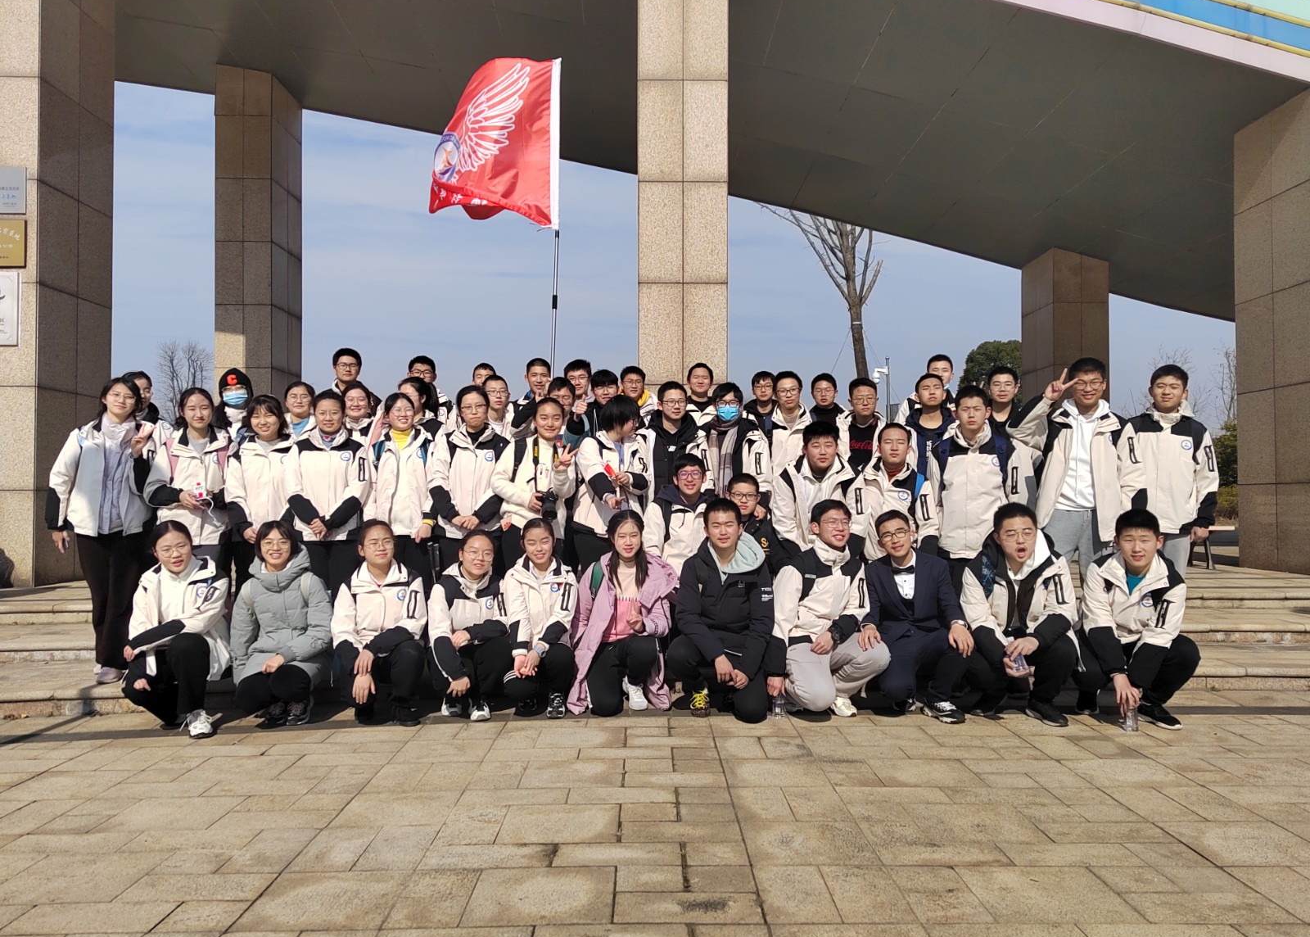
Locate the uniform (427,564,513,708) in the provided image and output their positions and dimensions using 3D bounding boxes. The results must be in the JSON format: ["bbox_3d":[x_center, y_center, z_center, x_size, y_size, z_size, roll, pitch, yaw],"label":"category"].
[{"bbox_3d":[-0.973,0.834,4.520,0.440,0.750,0.600,0,-1,-20],"label":"uniform"}]

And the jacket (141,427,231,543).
[{"bbox_3d":[-2.594,0.106,4.870,0.480,0.650,0.380,0,-1,-22],"label":"jacket"}]

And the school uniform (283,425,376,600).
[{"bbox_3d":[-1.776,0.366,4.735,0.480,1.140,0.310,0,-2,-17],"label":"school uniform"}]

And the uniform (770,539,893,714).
[{"bbox_3d":[0.903,0.806,4.509,0.580,0.800,0.580,0,-2,-5],"label":"uniform"}]

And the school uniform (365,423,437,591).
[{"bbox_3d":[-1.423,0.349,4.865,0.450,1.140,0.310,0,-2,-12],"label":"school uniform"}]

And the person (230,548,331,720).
[{"bbox_3d":[-1.854,0.810,4.319,0.500,0.800,0.580,0,-2,-18],"label":"person"}]

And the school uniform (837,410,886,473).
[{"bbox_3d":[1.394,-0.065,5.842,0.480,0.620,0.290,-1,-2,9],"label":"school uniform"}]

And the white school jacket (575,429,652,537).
[{"bbox_3d":[-0.246,0.090,4.930,0.430,0.600,0.420,0,-1,-25],"label":"white school jacket"}]

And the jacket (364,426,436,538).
[{"bbox_3d":[-1.467,0.079,5.000,0.410,0.620,0.320,0,-1,-7],"label":"jacket"}]

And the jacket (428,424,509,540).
[{"bbox_3d":[-1.050,0.076,4.950,0.455,0.655,0.360,0,-1,-10],"label":"jacket"}]

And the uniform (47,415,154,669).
[{"bbox_3d":[-3.007,0.385,4.750,0.540,1.380,0.400,0,-1,-25],"label":"uniform"}]

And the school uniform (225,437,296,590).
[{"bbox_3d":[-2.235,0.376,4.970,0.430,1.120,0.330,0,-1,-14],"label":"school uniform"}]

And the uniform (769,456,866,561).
[{"bbox_3d":[0.934,0.270,4.871,0.540,0.660,0.380,0,-2,6],"label":"uniform"}]

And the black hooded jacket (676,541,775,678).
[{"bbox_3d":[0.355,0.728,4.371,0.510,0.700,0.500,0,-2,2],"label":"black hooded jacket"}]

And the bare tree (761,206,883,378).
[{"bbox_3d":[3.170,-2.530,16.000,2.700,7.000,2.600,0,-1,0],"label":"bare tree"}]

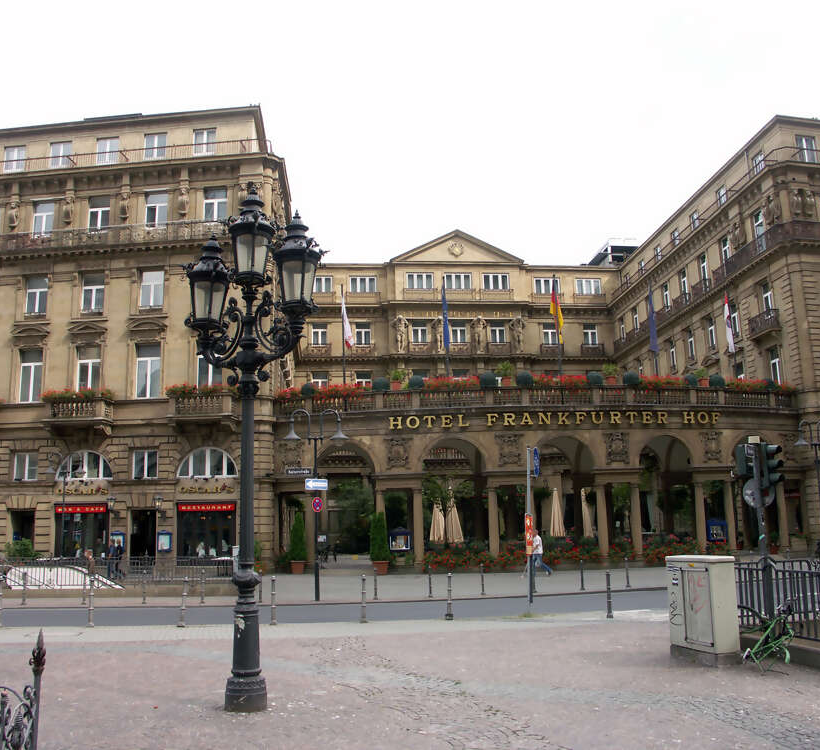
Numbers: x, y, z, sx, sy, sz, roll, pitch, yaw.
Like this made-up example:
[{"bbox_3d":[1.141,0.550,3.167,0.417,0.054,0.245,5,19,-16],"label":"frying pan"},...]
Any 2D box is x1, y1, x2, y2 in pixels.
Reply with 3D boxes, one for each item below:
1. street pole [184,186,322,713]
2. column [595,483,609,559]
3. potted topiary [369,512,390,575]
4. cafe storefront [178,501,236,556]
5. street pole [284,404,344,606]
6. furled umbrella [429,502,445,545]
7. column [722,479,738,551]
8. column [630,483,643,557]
[{"bbox_3d":[-1.820,0.633,9.177,1.850,5.995,0.580,-9,-13,33],"label":"street pole"},{"bbox_3d":[8.064,6.138,34.072,0.480,3.080,0.480,0,-11,-8],"label":"column"},{"bbox_3d":[-1.222,6.928,33.301,0.820,2.530,0.820,-1,-10,0],"label":"potted topiary"},{"bbox_3d":[-9.048,7.032,35.932,2.800,2.650,0.400,-3,-11,7],"label":"cafe storefront"},{"bbox_3d":[-2.694,3.690,23.328,1.800,5.400,0.550,-2,-10,4],"label":"street pole"},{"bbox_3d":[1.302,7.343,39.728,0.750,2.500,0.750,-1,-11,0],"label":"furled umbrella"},{"bbox_3d":[14.870,6.472,37.530,0.500,3.350,0.500,-1,-11,-4],"label":"column"},{"bbox_3d":[9.617,6.144,34.341,0.480,3.080,0.480,0,-11,-11],"label":"column"}]

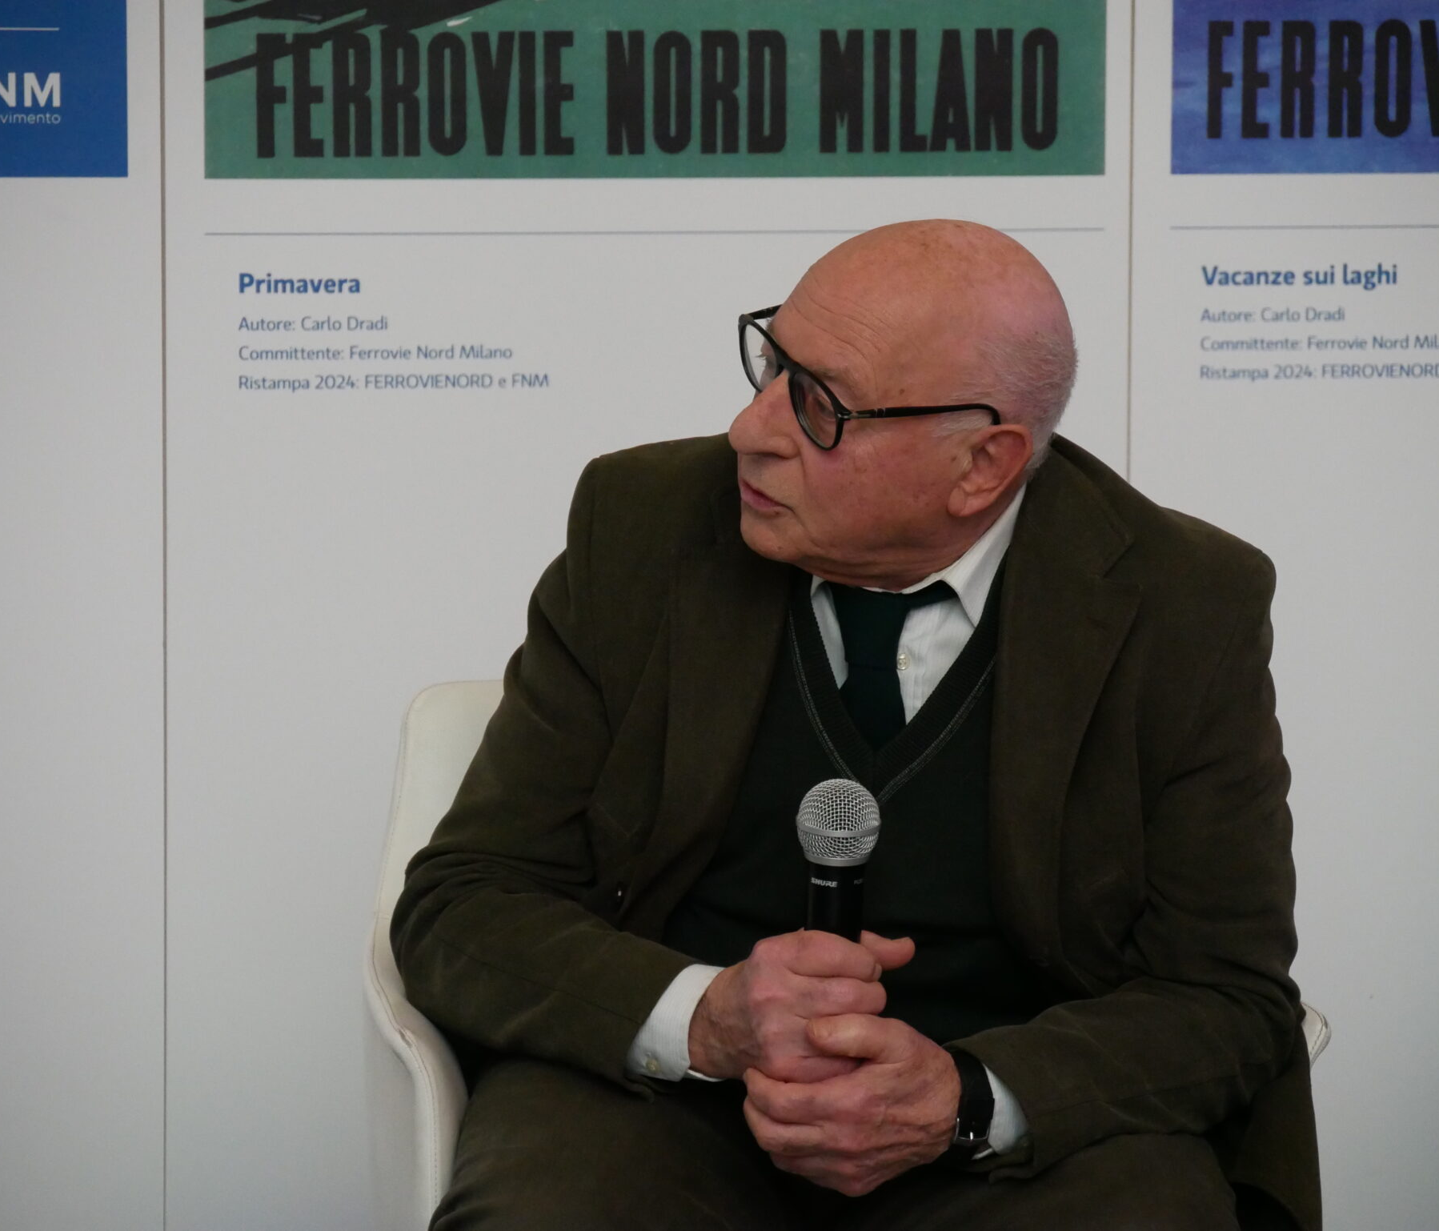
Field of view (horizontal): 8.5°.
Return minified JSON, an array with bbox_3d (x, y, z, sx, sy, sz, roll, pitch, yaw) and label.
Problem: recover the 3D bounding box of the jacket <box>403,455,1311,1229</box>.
[{"bbox_3d":[0.086,0.158,6.120,0.570,0.570,0.450,1,7,10],"label":"jacket"}]

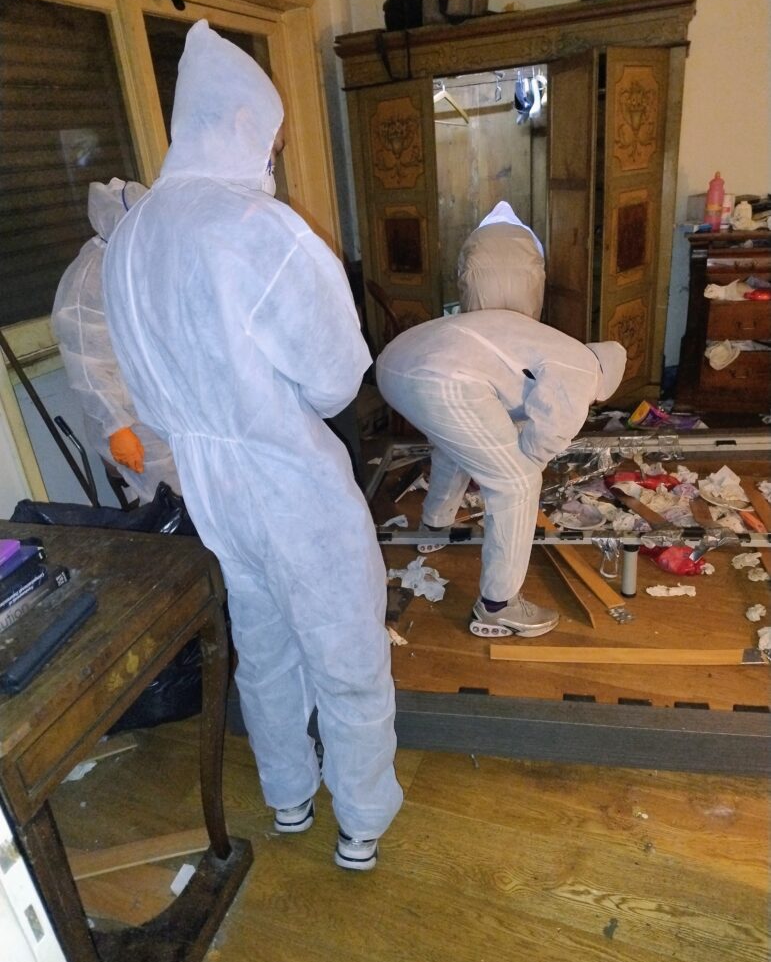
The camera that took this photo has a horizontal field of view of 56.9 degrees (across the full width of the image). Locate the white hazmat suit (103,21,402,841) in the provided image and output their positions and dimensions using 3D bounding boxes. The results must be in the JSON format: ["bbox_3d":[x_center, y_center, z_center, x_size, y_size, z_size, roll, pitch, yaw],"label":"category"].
[{"bbox_3d":[-0.210,0.013,1.433,0.510,1.630,0.440,17,32,40],"label":"white hazmat suit"}]

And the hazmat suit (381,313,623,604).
[{"bbox_3d":[0.390,-0.126,2.394,0.790,0.900,0.650,-8,24,-5],"label":"hazmat suit"}]

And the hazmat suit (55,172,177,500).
[{"bbox_3d":[-0.736,-0.231,2.309,0.440,1.380,0.500,-18,27,-25],"label":"hazmat suit"}]

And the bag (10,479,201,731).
[{"bbox_3d":[-0.748,0.363,2.179,0.570,0.580,0.480,-6,24,0],"label":"bag"}]

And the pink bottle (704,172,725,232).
[{"bbox_3d":[1.717,-1.455,3.711,0.082,0.290,0.082,-6,24,0],"label":"pink bottle"}]

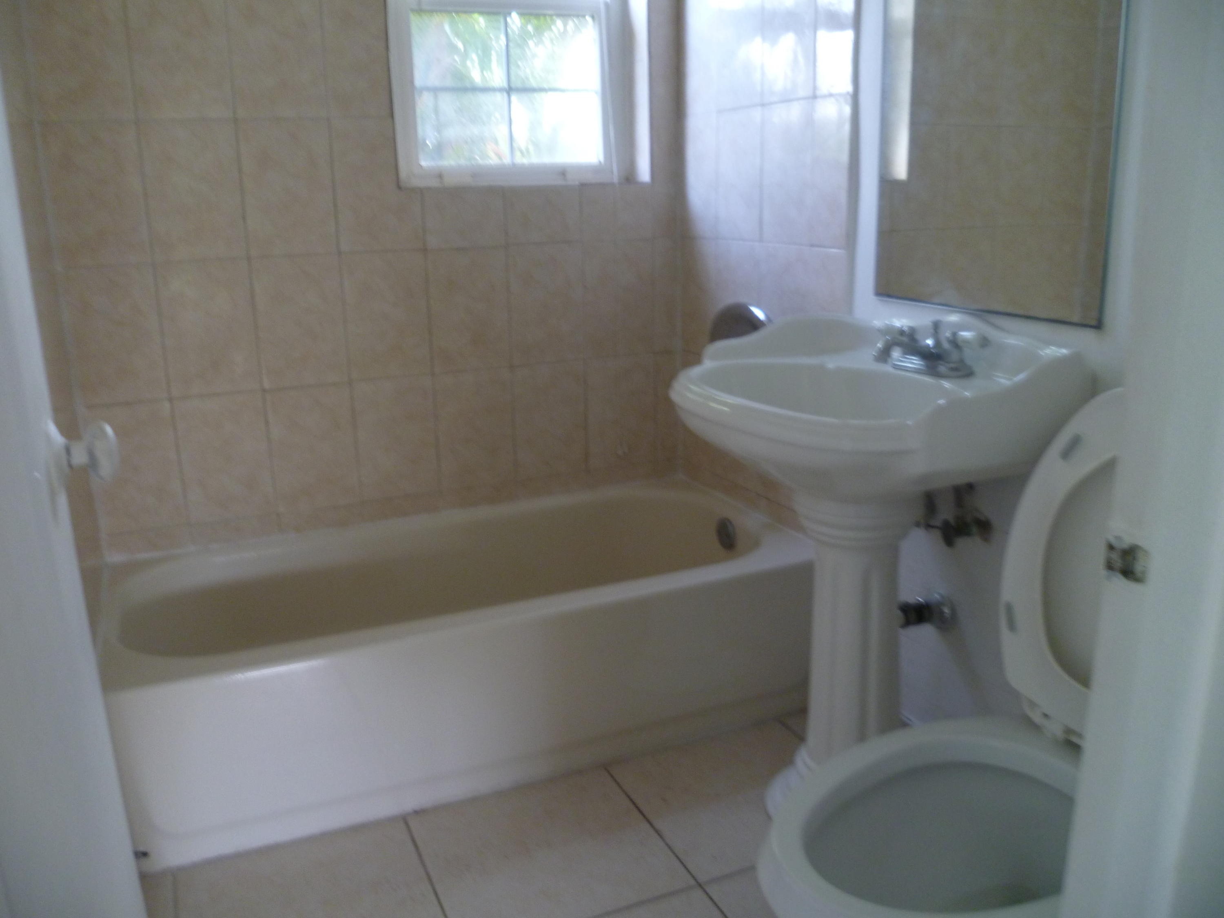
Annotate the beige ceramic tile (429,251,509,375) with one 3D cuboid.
[{"bbox_3d":[-0.352,-0.370,2.446,0.201,0.302,0.010,-8,16,-22],"label":"beige ceramic tile"}]

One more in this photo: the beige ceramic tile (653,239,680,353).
[{"bbox_3d":[0.147,-0.436,2.653,0.074,0.302,0.010,-8,16,-22],"label":"beige ceramic tile"}]

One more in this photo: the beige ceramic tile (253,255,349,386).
[{"bbox_3d":[-0.712,-0.314,2.267,0.198,0.298,0.010,-8,16,-22],"label":"beige ceramic tile"}]

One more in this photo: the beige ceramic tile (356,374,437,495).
[{"bbox_3d":[-0.540,-0.054,2.506,0.202,0.304,0.010,-7,15,-22],"label":"beige ceramic tile"}]

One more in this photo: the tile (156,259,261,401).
[{"bbox_3d":[-0.899,-0.292,2.214,0.201,0.302,0.010,-8,16,-22],"label":"tile"}]

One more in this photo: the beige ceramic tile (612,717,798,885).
[{"bbox_3d":[0.259,0.656,1.949,0.411,0.010,0.417,-7,15,-22],"label":"beige ceramic tile"}]

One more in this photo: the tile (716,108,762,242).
[{"bbox_3d":[0.297,-0.653,2.289,0.010,0.298,0.198,-8,16,-22],"label":"tile"}]

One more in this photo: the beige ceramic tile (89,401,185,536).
[{"bbox_3d":[-1.062,0.019,2.219,0.179,0.299,0.010,-8,16,-22],"label":"beige ceramic tile"}]

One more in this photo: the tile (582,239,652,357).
[{"bbox_3d":[0.018,-0.413,2.566,0.198,0.298,0.010,-8,16,-22],"label":"tile"}]

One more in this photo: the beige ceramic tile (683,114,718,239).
[{"bbox_3d":[0.221,-0.707,2.496,0.010,0.302,0.200,-8,16,-22],"label":"beige ceramic tile"}]

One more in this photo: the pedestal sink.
[{"bbox_3d":[0.374,0.233,1.712,0.507,0.925,0.590,-8,16,-22],"label":"pedestal sink"}]

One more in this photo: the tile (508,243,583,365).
[{"bbox_3d":[-0.166,-0.389,2.491,0.198,0.298,0.010,-8,16,-22],"label":"tile"}]

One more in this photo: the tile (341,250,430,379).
[{"bbox_3d":[-0.549,-0.351,2.431,0.202,0.304,0.010,-7,15,-22],"label":"tile"}]

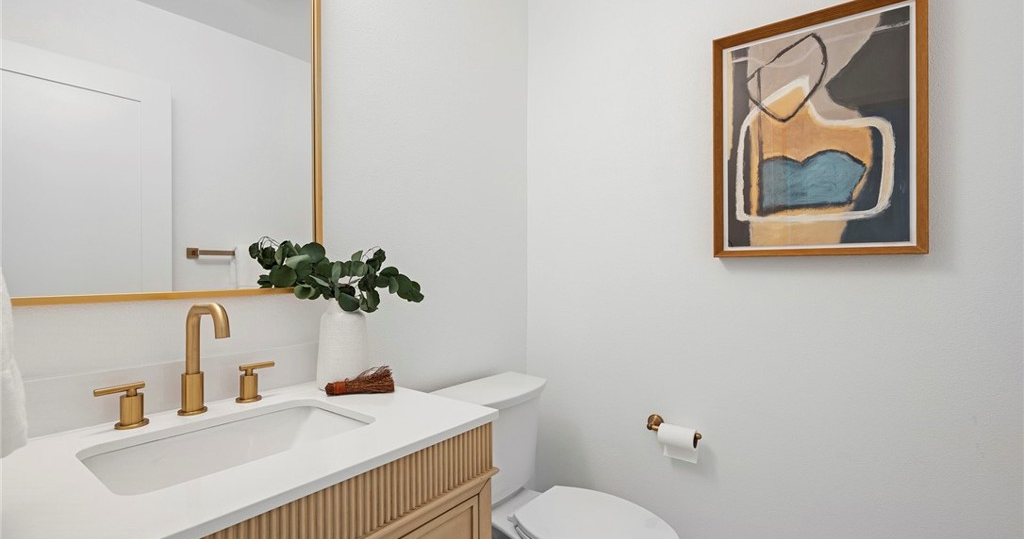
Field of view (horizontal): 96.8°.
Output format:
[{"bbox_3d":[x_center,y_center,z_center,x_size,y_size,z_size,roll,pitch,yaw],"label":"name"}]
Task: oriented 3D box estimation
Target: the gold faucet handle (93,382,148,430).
[{"bbox_3d":[-0.717,0.252,0.836,0.050,0.074,0.080,0,0,37],"label":"gold faucet handle"}]

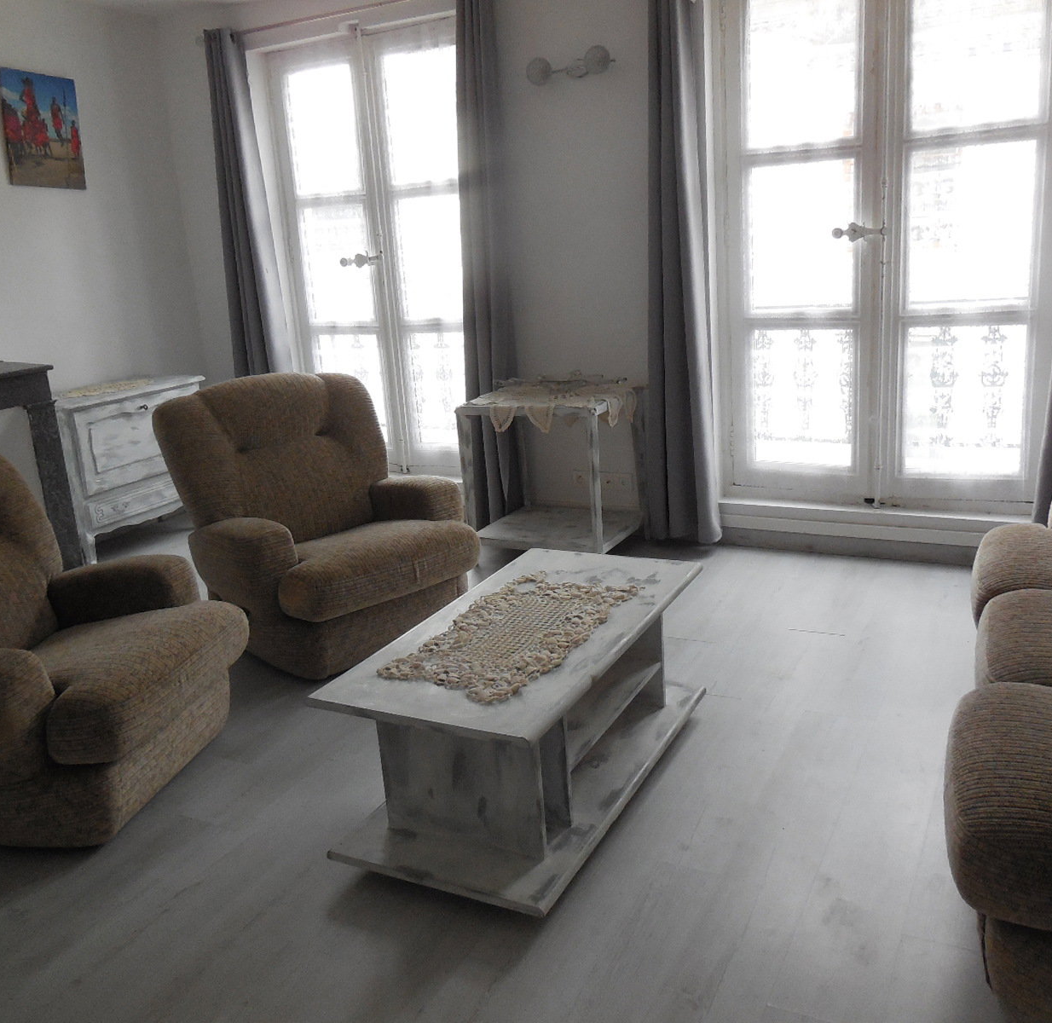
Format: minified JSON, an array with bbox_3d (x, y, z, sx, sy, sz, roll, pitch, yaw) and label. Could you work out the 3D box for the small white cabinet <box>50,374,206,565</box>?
[{"bbox_3d":[-2.112,-0.241,5.221,0.367,0.802,0.938,4,17,28],"label":"small white cabinet"}]

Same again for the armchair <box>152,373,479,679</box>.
[{"bbox_3d":[-0.740,-0.003,3.704,0.870,0.932,0.884,-16,19,-39],"label":"armchair"}]

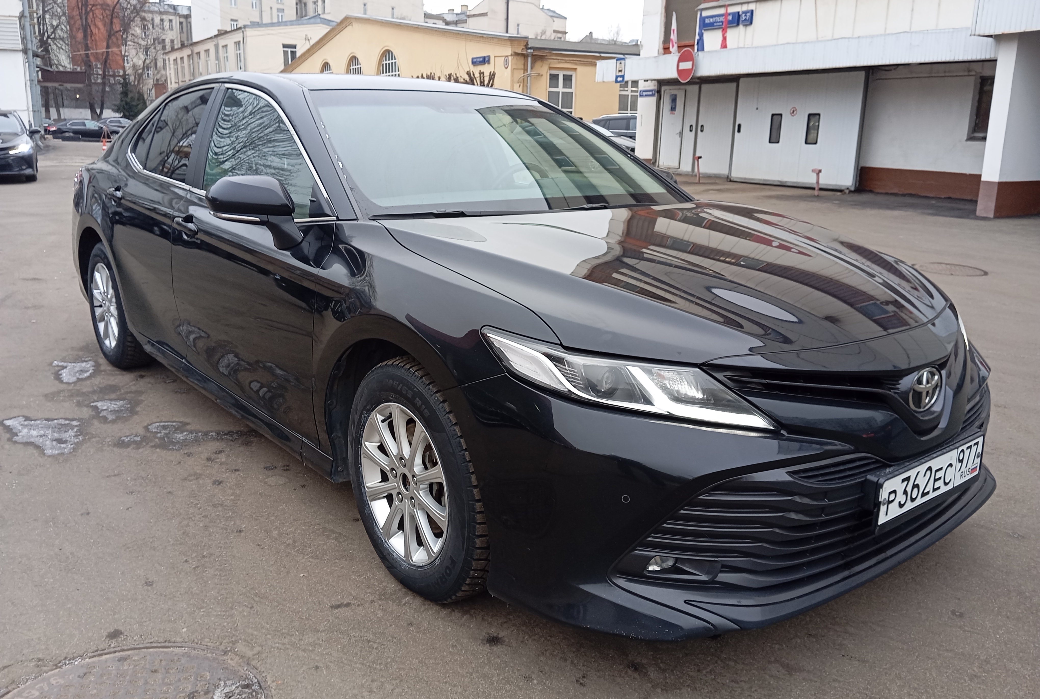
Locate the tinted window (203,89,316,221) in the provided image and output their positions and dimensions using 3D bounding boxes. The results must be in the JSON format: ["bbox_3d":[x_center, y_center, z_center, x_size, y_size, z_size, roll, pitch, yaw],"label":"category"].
[{"bbox_3d":[-0.903,-0.704,2.971,0.080,0.488,1.100,18,0,-42],"label":"tinted window"}]

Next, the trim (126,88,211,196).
[{"bbox_3d":[-1.527,-0.939,3.708,0.080,0.465,1.137,18,0,-42],"label":"trim"}]

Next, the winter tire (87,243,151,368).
[{"bbox_3d":[-2.050,-0.243,4.379,0.210,0.665,0.672,-10,18,-39],"label":"winter tire"}]

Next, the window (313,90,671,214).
[{"bbox_3d":[-0.078,-0.757,3.134,1.470,0.110,0.900,-10,46,-39],"label":"window"}]

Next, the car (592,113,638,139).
[{"bbox_3d":[5.185,-8.401,33.500,4.600,1.690,1.860,1,14,-6],"label":"car"}]

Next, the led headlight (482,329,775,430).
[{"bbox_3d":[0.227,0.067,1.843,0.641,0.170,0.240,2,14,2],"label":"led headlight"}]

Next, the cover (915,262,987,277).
[{"bbox_3d":[4.250,-0.790,8.340,0.690,0.030,0.690,-11,20,-39],"label":"cover"}]

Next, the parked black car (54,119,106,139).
[{"bbox_3d":[-29.105,-14.778,57.000,4.880,1.450,1.840,-6,16,-30],"label":"parked black car"}]

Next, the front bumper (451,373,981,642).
[{"bbox_3d":[0.769,0.263,2.321,1.820,0.570,0.700,-9,18,-39],"label":"front bumper"}]

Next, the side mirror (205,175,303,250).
[{"bbox_3d":[-0.815,-0.418,2.551,0.225,0.220,0.210,-9,18,-39],"label":"side mirror"}]

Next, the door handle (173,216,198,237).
[{"bbox_3d":[-1.250,-0.464,3.168,0.055,0.050,0.235,-10,18,-39],"label":"door handle"}]

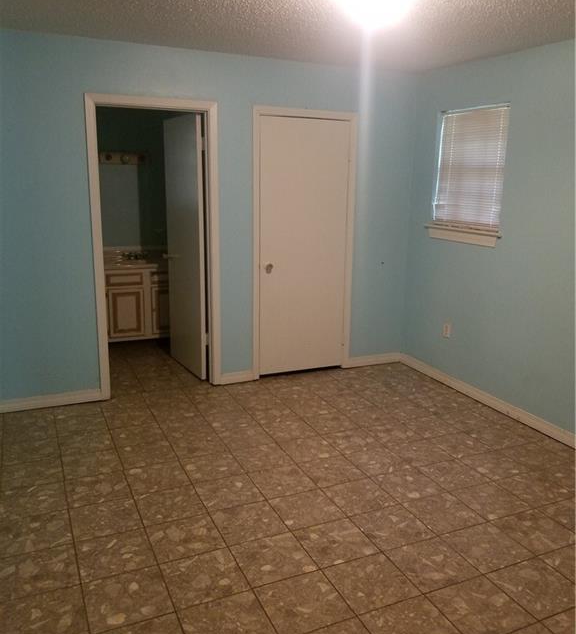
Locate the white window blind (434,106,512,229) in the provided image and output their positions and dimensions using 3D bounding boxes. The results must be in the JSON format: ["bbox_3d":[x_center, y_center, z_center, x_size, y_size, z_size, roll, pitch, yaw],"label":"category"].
[{"bbox_3d":[1.335,-1.038,4.274,0.090,0.960,0.762,-5,14,-23],"label":"white window blind"}]

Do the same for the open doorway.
[{"bbox_3d":[-0.945,-0.467,4.197,0.891,2.101,0.150,-5,14,-23],"label":"open doorway"}]

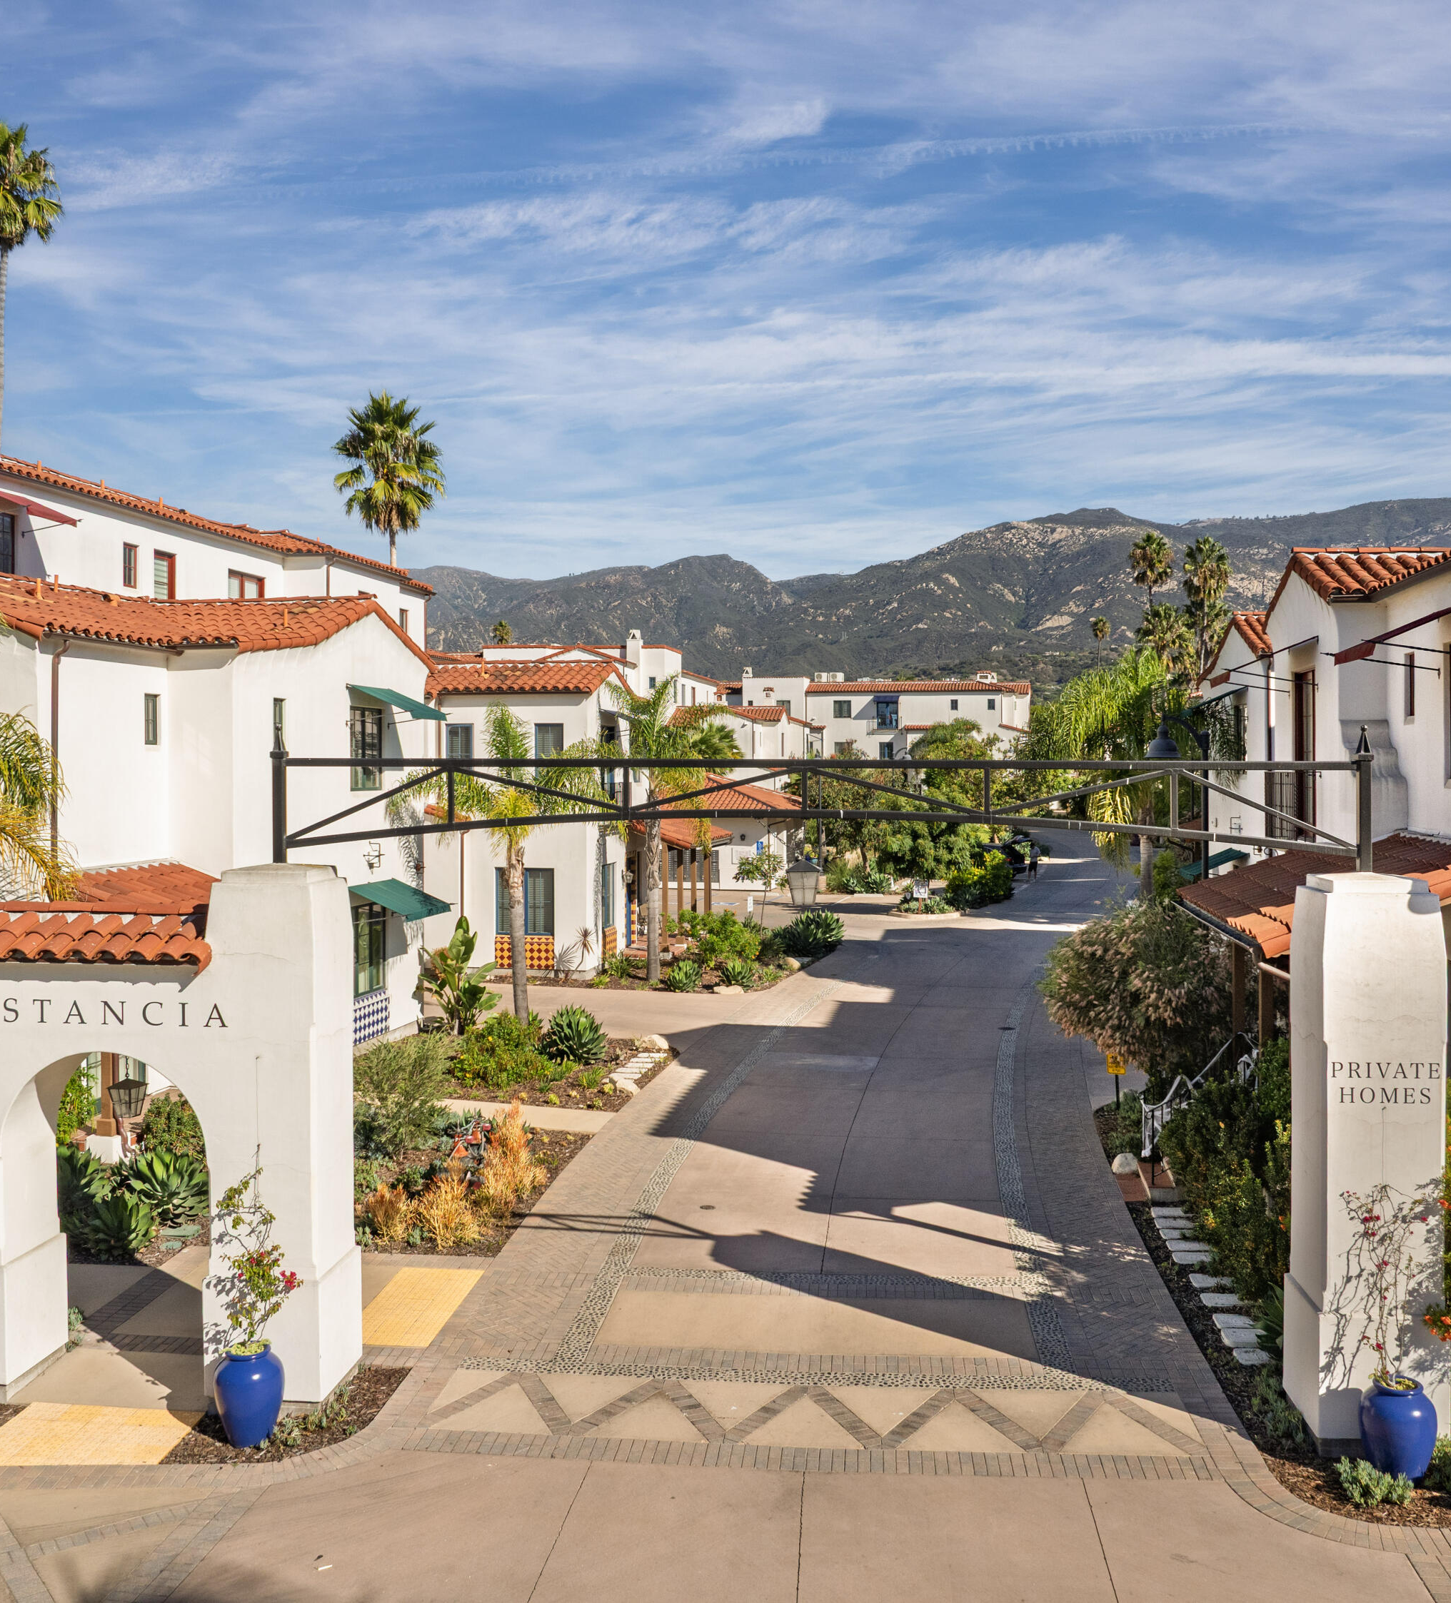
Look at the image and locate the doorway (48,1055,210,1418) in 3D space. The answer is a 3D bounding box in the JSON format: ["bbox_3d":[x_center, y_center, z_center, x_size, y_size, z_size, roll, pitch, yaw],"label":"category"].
[{"bbox_3d":[-4.806,3.354,12.021,1.550,2.759,0.850,0,1,5],"label":"doorway"}]

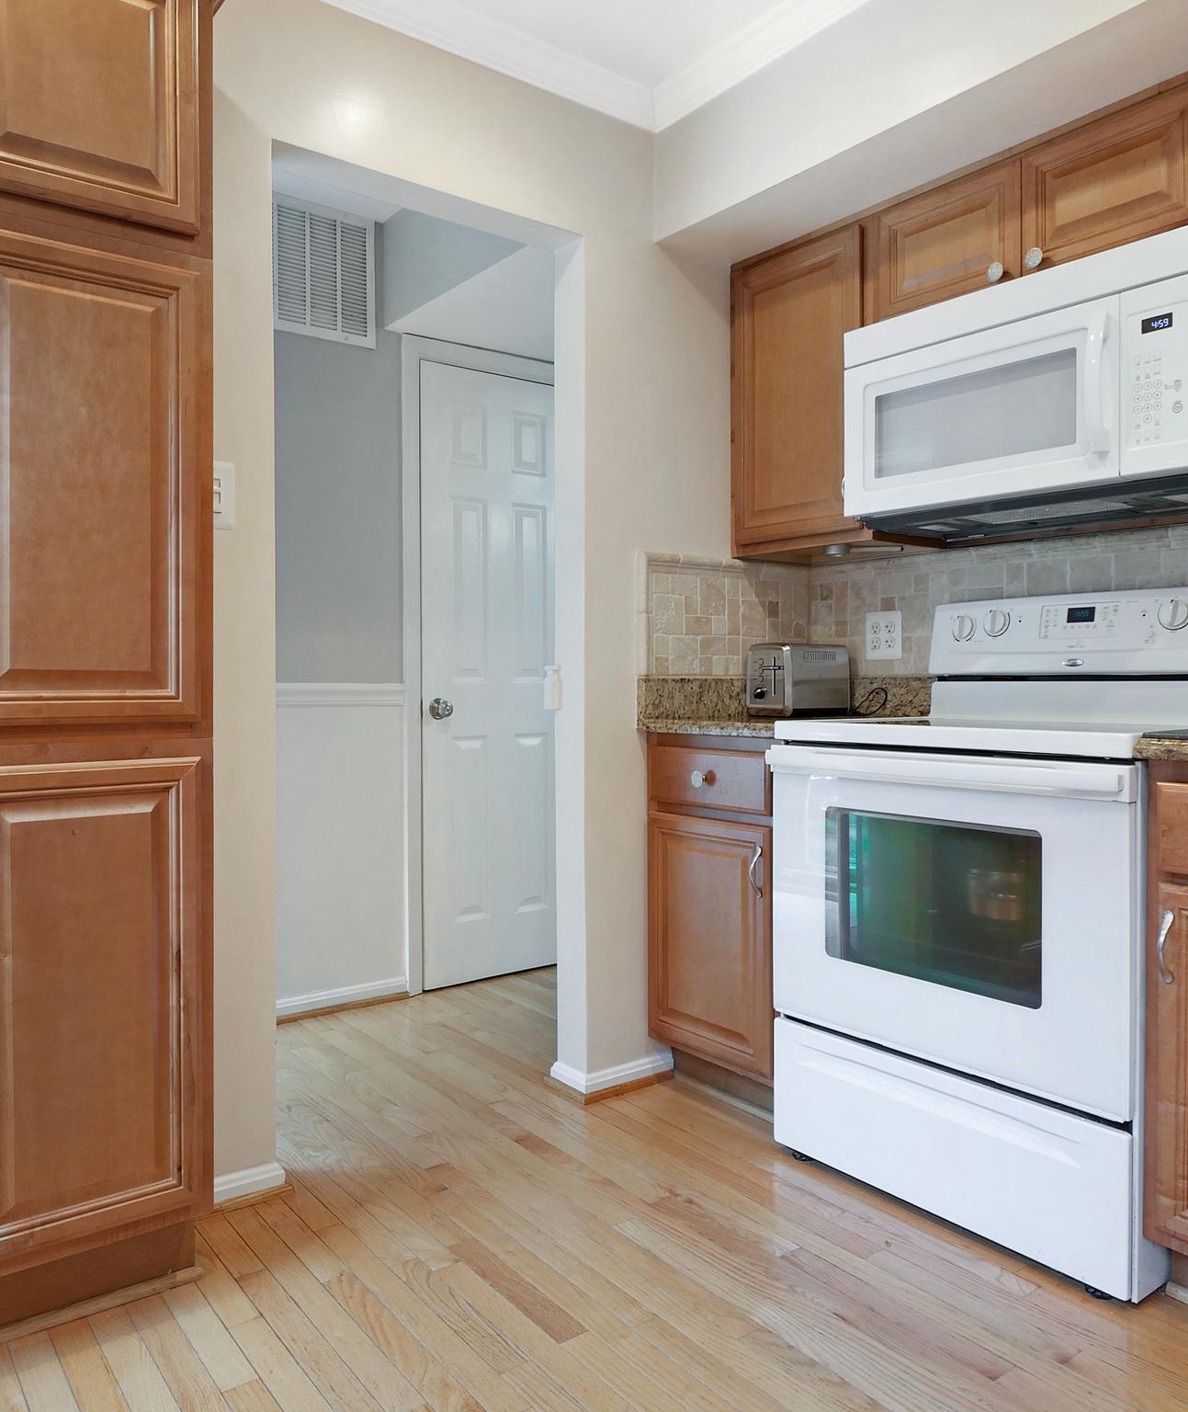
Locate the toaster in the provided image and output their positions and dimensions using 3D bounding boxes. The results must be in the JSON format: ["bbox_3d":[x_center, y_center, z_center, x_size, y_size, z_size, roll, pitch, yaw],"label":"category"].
[{"bbox_3d":[0.559,-0.064,2.673,0.255,0.190,0.153,-1,1,-40],"label":"toaster"}]

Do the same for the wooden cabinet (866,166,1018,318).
[{"bbox_3d":[0.900,-1.029,2.292,0.330,0.325,0.382,-1,1,-40],"label":"wooden cabinet"}]

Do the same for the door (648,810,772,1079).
[{"bbox_3d":[0.277,0.559,2.333,0.020,0.572,0.399,-1,1,-40],"label":"door"}]

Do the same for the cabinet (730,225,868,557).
[{"bbox_3d":[0.643,-0.801,2.609,0.330,0.790,0.429,-1,1,-40],"label":"cabinet"}]

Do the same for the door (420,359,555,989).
[{"bbox_3d":[-0.309,-0.100,3.310,0.600,2.050,0.040,-1,1,-36],"label":"door"}]

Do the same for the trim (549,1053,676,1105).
[{"bbox_3d":[0.038,0.920,2.475,0.265,0.080,0.170,-1,1,-38],"label":"trim"}]

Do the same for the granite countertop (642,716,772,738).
[{"bbox_3d":[0.515,0.051,2.511,0.677,0.035,0.436,-1,1,-40],"label":"granite countertop"}]

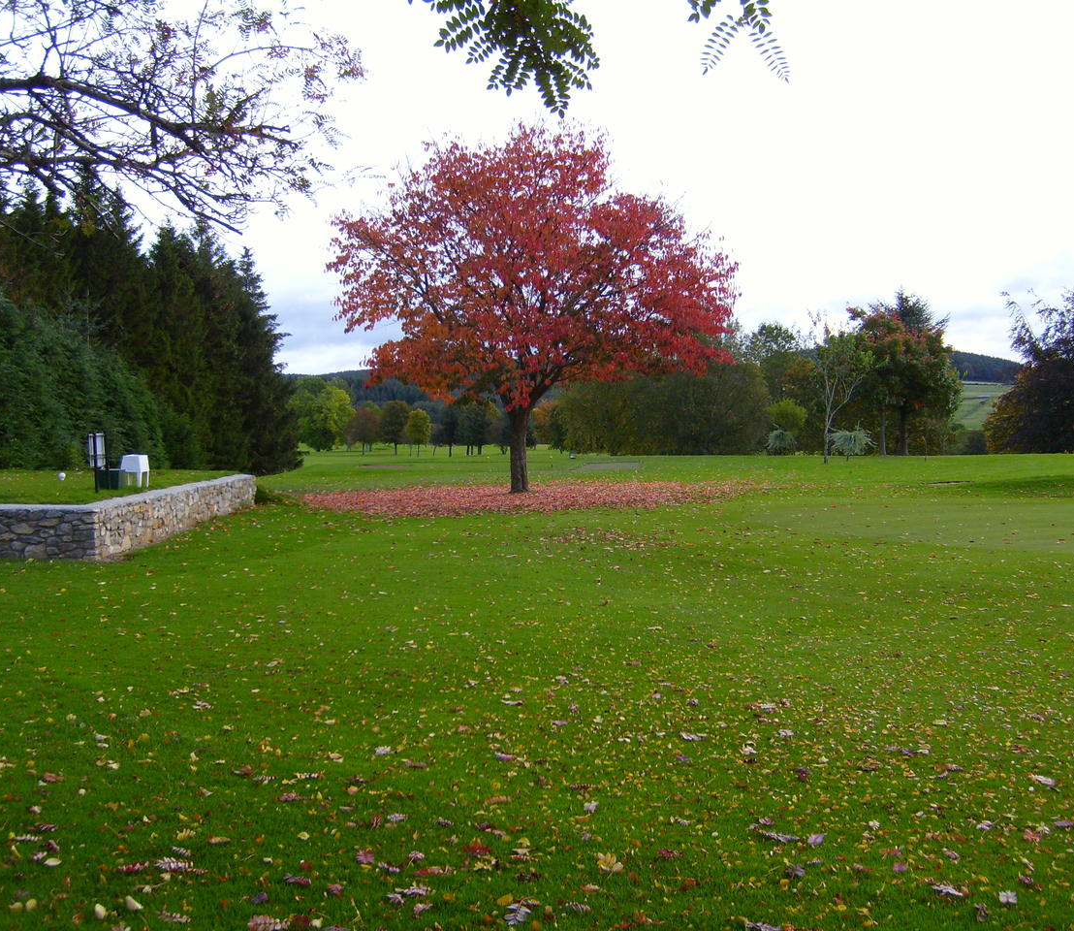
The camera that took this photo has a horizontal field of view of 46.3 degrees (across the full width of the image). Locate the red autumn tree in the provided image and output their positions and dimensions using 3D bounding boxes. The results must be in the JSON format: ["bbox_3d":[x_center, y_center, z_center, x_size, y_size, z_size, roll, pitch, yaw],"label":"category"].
[{"bbox_3d":[-0.096,-4.430,35.500,11.500,10.400,11.000,0,1,0],"label":"red autumn tree"}]

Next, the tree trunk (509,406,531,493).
[{"bbox_3d":[-0.480,-0.425,35.500,0.600,2.420,0.570,0,1,0],"label":"tree trunk"}]

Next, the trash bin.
[{"bbox_3d":[-8.261,0.253,24.300,0.450,0.420,0.400,0,1,0],"label":"trash bin"}]

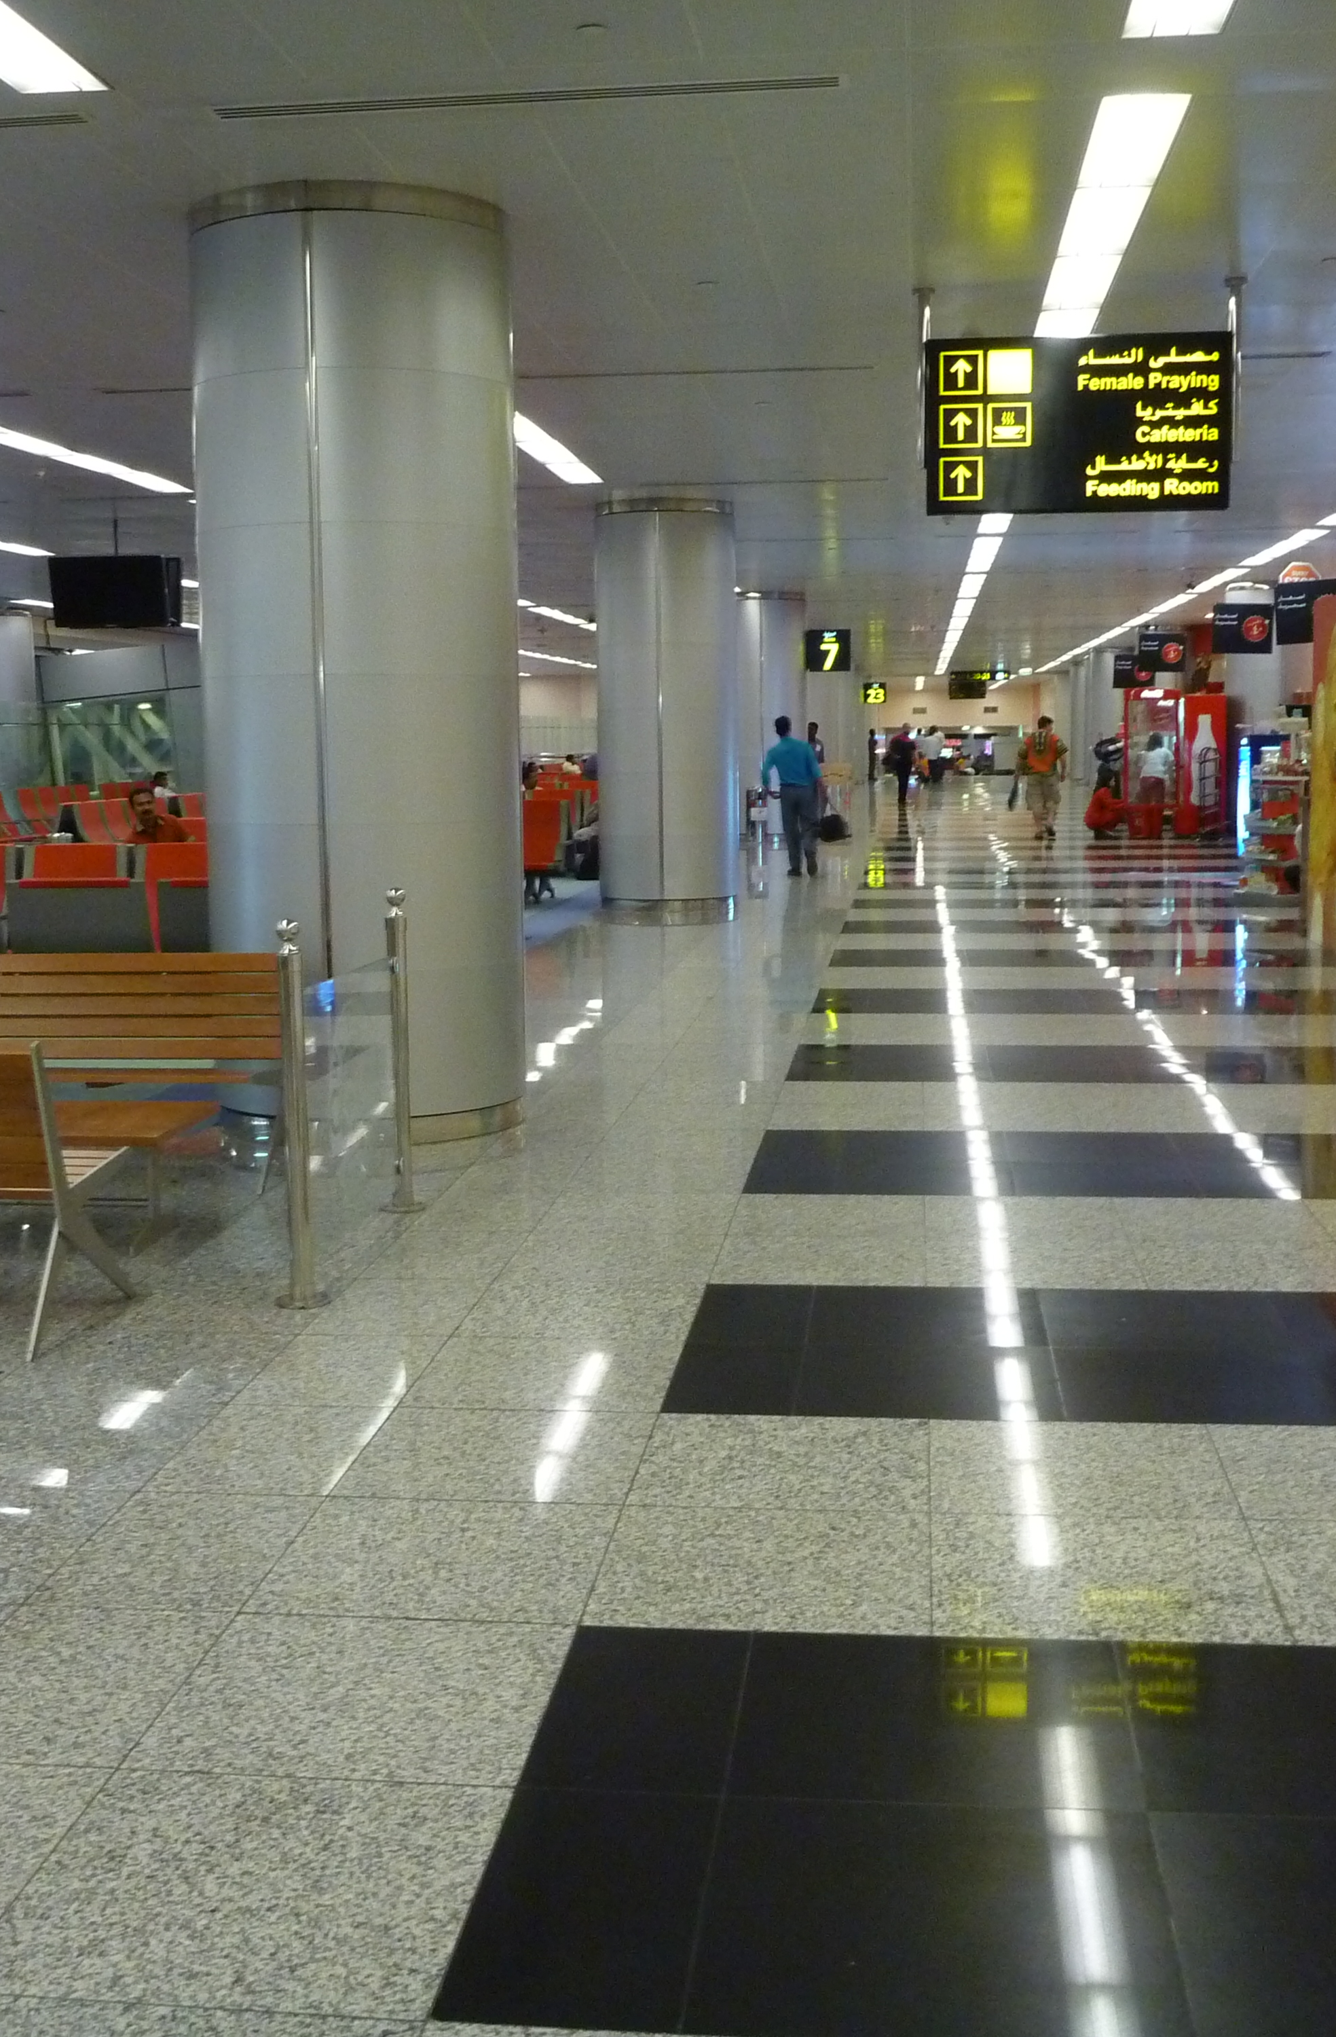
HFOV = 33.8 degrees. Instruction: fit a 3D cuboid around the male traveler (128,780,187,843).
[{"bbox_3d":[-3.864,-1.107,16.488,0.550,1.150,0.750,0,7,7],"label":"male traveler"}]

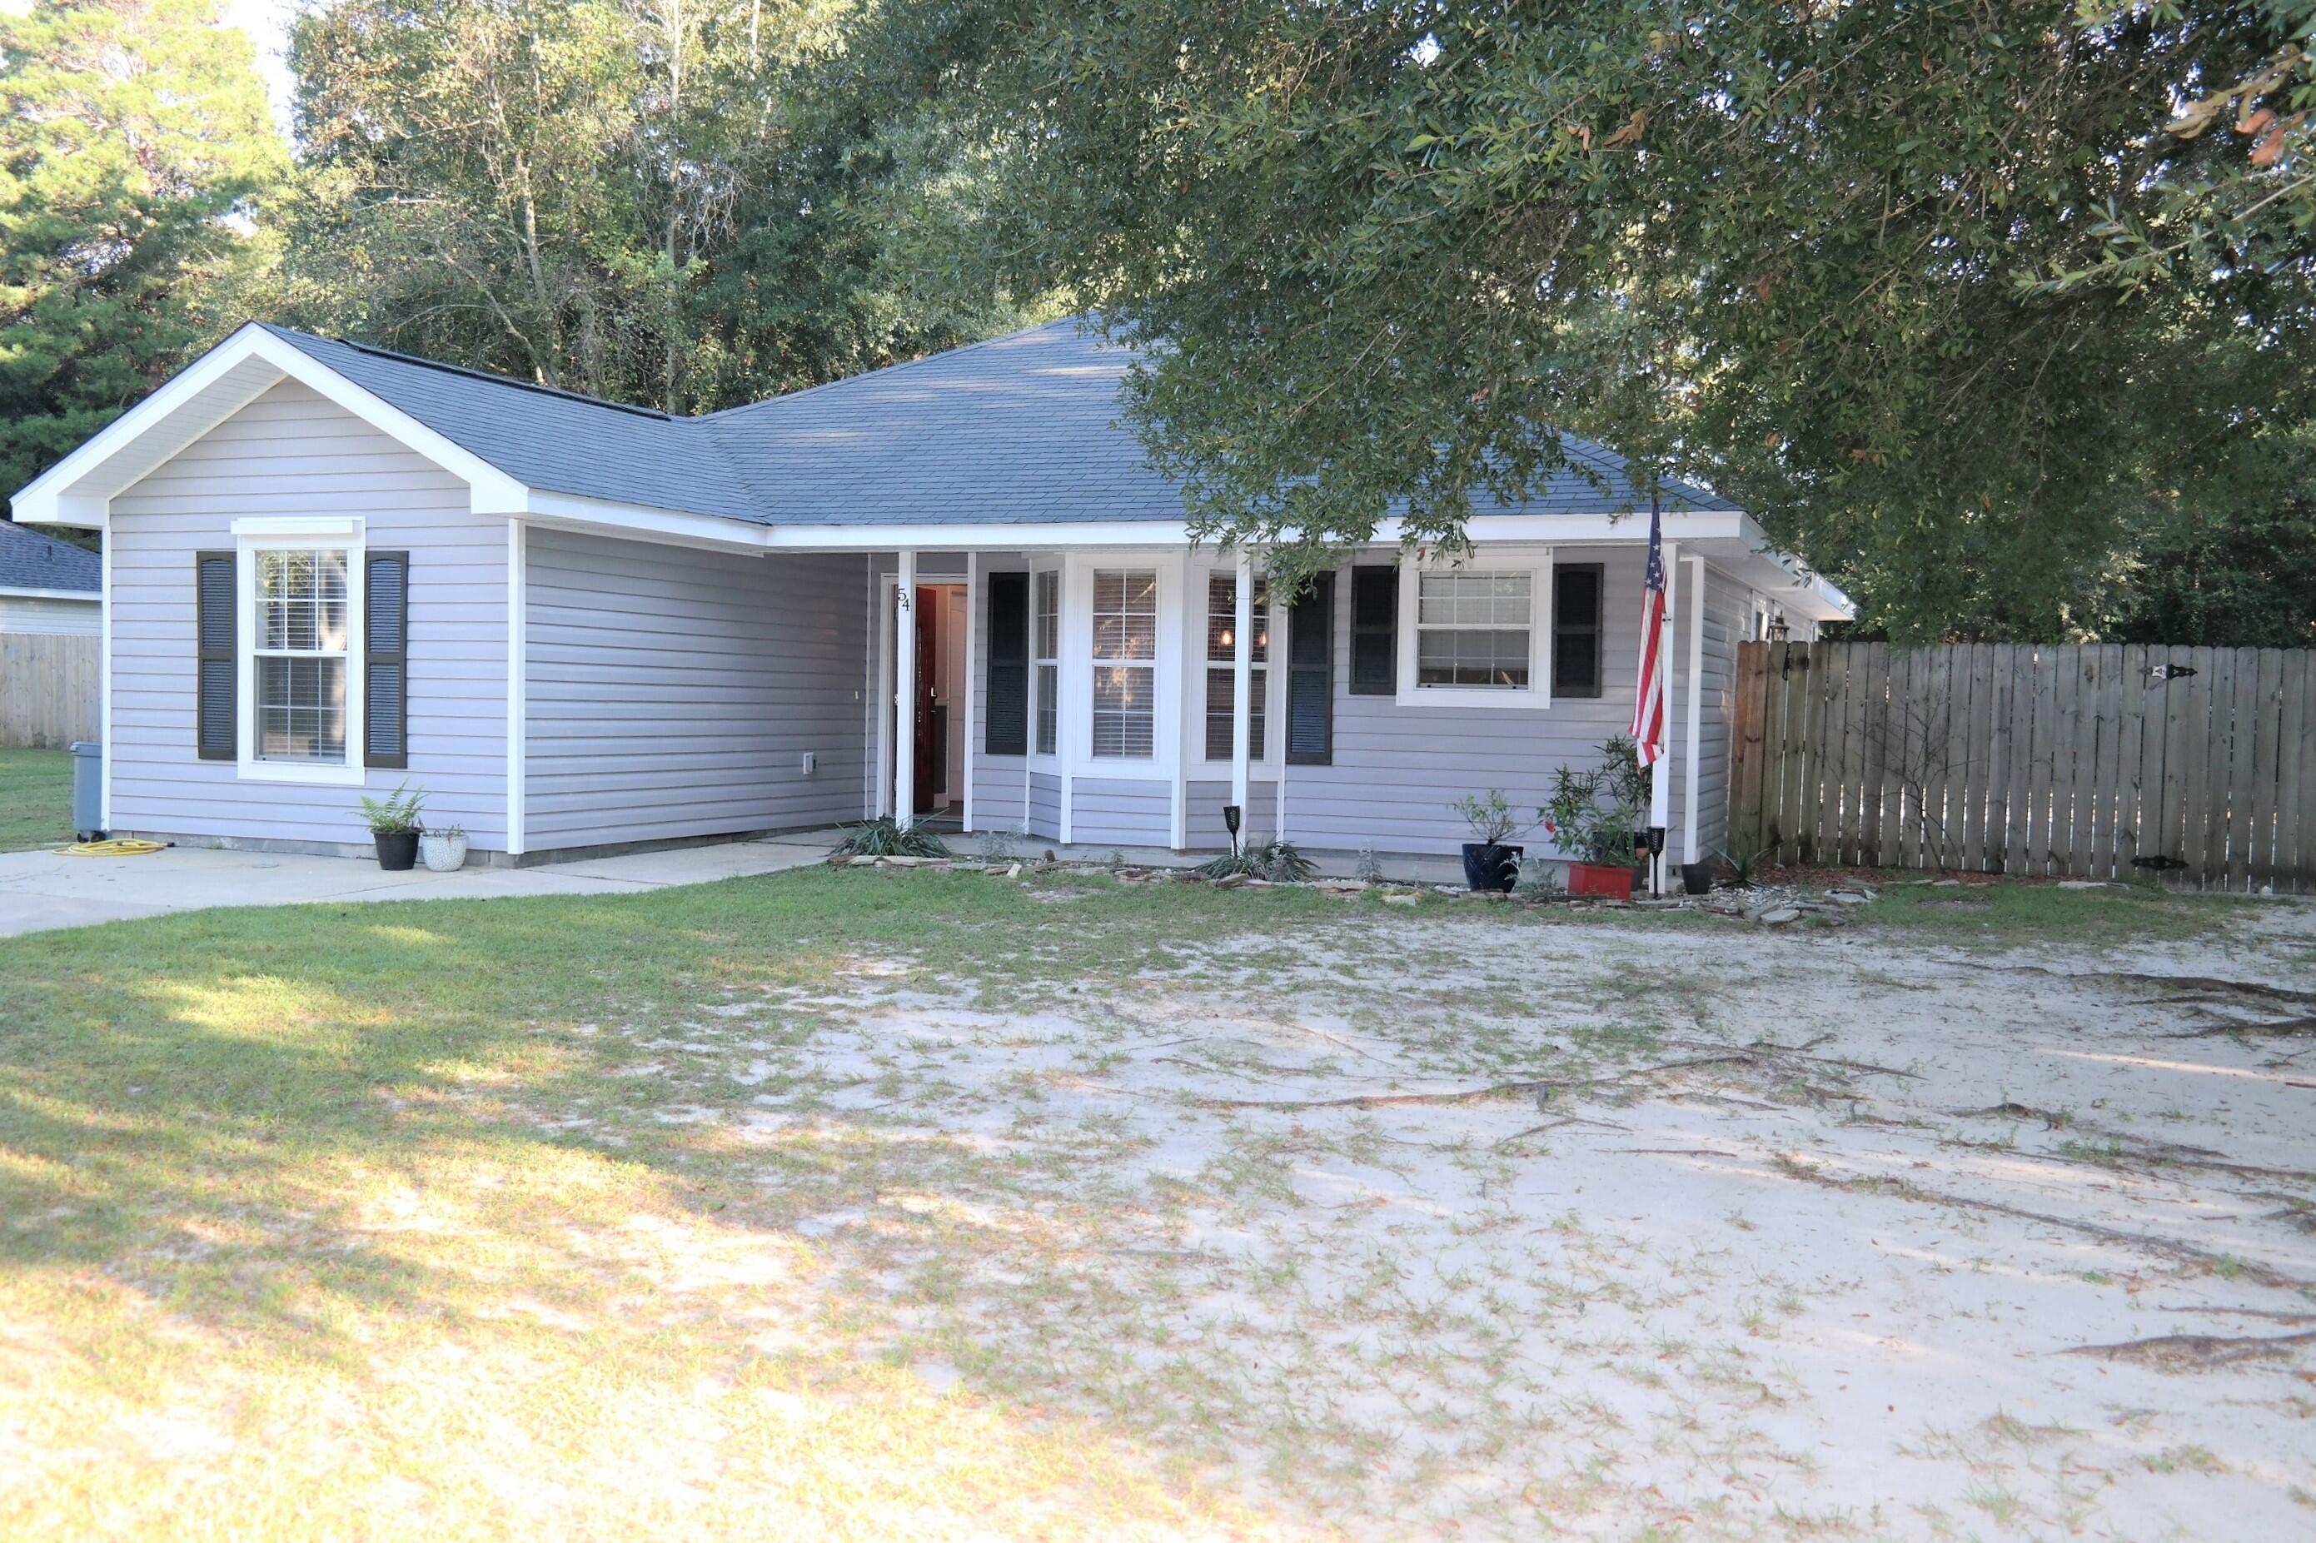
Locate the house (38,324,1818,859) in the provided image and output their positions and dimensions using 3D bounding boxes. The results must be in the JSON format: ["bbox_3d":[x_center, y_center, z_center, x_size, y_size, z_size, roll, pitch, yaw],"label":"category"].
[{"bbox_3d":[-0.295,-2.071,16.717,11.700,5.200,13.400,2,2,21],"label":"house"}]

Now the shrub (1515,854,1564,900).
[{"bbox_3d":[2.518,0.692,11.450,0.330,0.310,0.300,2,2,21],"label":"shrub"}]

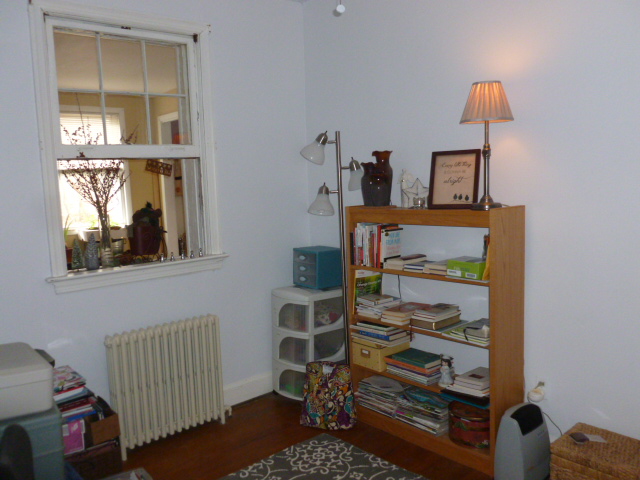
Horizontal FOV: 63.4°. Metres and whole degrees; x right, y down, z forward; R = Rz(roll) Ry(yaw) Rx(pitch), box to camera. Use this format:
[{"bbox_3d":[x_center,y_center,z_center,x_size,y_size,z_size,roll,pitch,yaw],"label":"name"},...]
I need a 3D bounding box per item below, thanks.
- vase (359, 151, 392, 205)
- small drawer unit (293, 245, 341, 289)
[{"bbox_3d":[0.318,-0.335,2.839,0.175,0.295,0.130,-2,6,0],"label":"vase"},{"bbox_3d":[-0.013,0.175,3.343,0.205,0.229,0.251,-7,8,-37],"label":"small drawer unit"}]

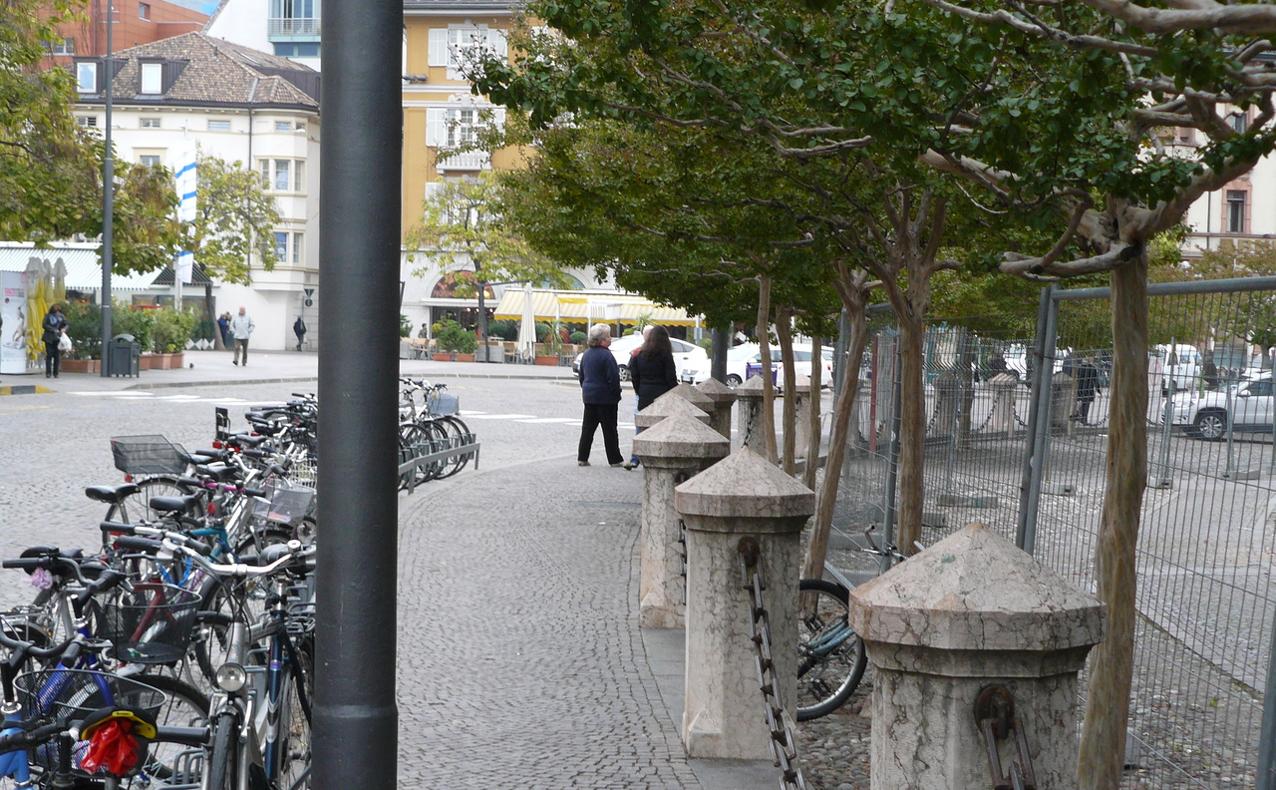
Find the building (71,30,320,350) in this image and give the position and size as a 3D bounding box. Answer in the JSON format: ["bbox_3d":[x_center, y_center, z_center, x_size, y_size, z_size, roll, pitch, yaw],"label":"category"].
[{"bbox_3d":[-23.131,-10.362,121.500,14.000,16.200,13.000,1,3,2],"label":"building"}]

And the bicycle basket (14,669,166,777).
[{"bbox_3d":[-1.148,0.692,4.850,0.270,0.200,0.340,3,2,40],"label":"bicycle basket"}]

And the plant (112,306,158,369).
[{"bbox_3d":[-13.210,-1.506,61.000,1.200,1.680,1.000,1,2,0],"label":"plant"}]

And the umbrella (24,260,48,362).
[{"bbox_3d":[-15.245,-2.095,58.800,0.560,2.750,0.560,1,2,0],"label":"umbrella"}]

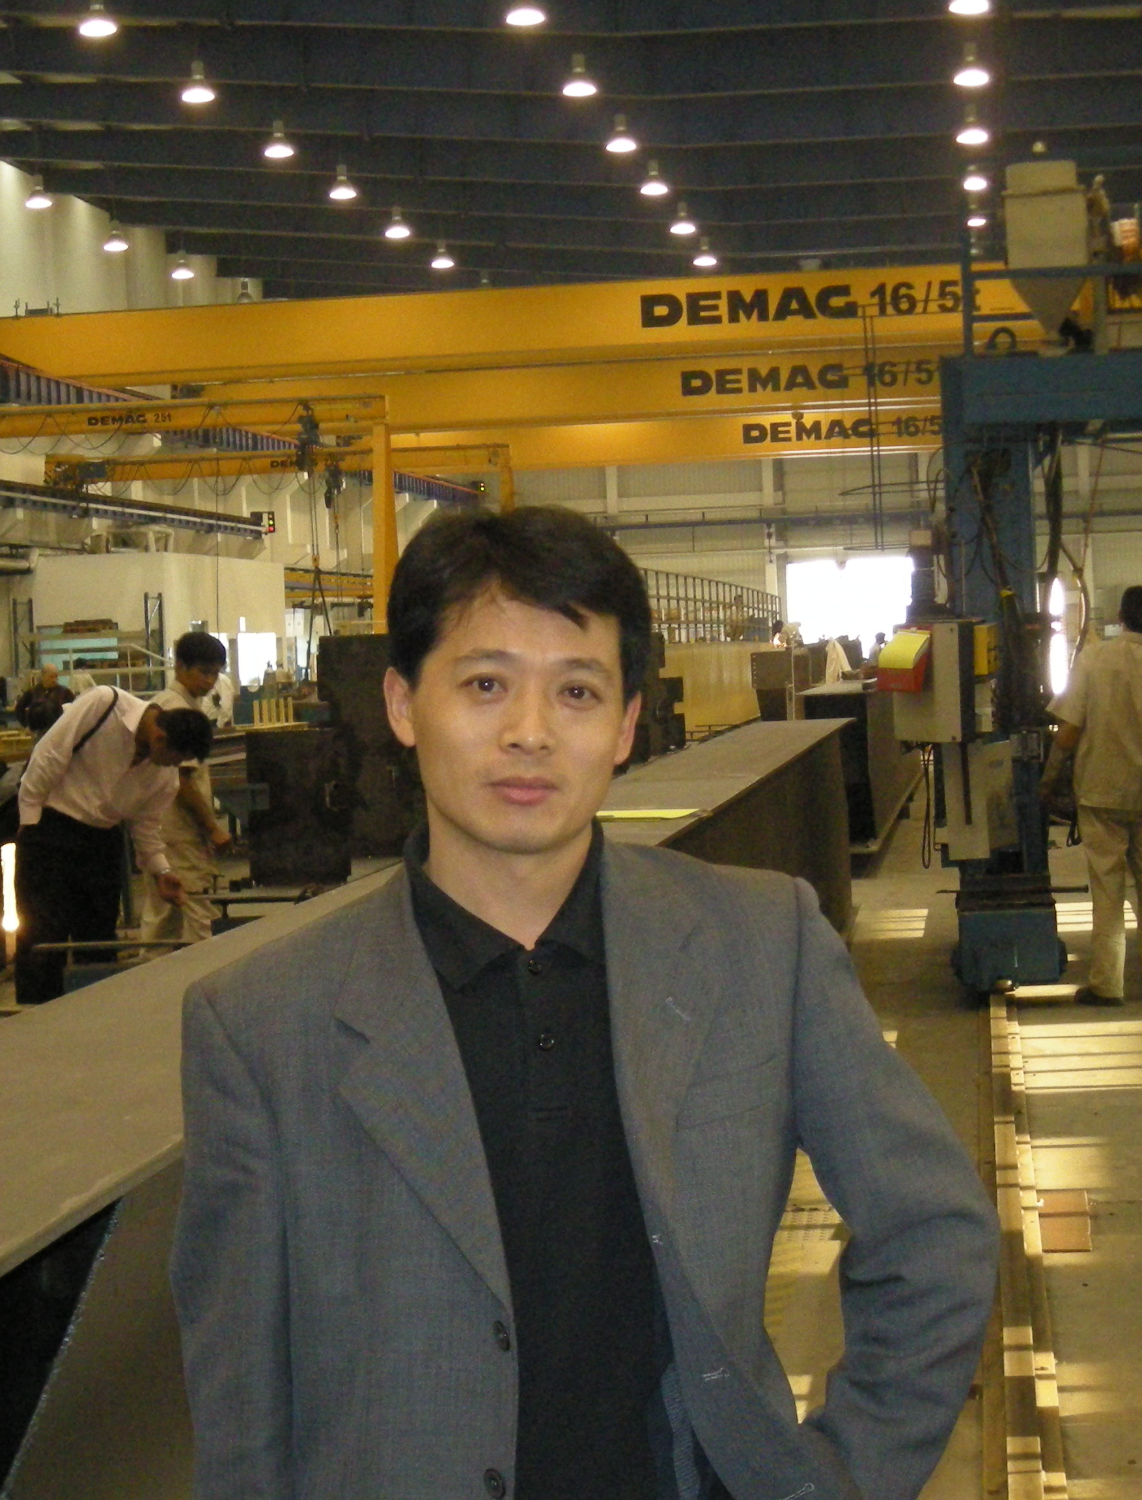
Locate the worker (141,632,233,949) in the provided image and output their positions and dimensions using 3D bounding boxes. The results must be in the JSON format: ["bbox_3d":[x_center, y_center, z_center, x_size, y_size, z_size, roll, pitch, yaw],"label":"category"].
[{"bbox_3d":[-1.504,0.380,13.700,0.400,1.680,0.490,-1,2,38],"label":"worker"}]

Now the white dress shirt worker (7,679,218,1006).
[{"bbox_3d":[-1.736,0.496,13.301,0.630,1.490,0.480,-2,2,28],"label":"white dress shirt worker"}]

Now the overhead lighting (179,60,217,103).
[{"bbox_3d":[-5.630,-10.097,53.235,0.500,0.620,0.500,-2,2,7],"label":"overhead lighting"}]

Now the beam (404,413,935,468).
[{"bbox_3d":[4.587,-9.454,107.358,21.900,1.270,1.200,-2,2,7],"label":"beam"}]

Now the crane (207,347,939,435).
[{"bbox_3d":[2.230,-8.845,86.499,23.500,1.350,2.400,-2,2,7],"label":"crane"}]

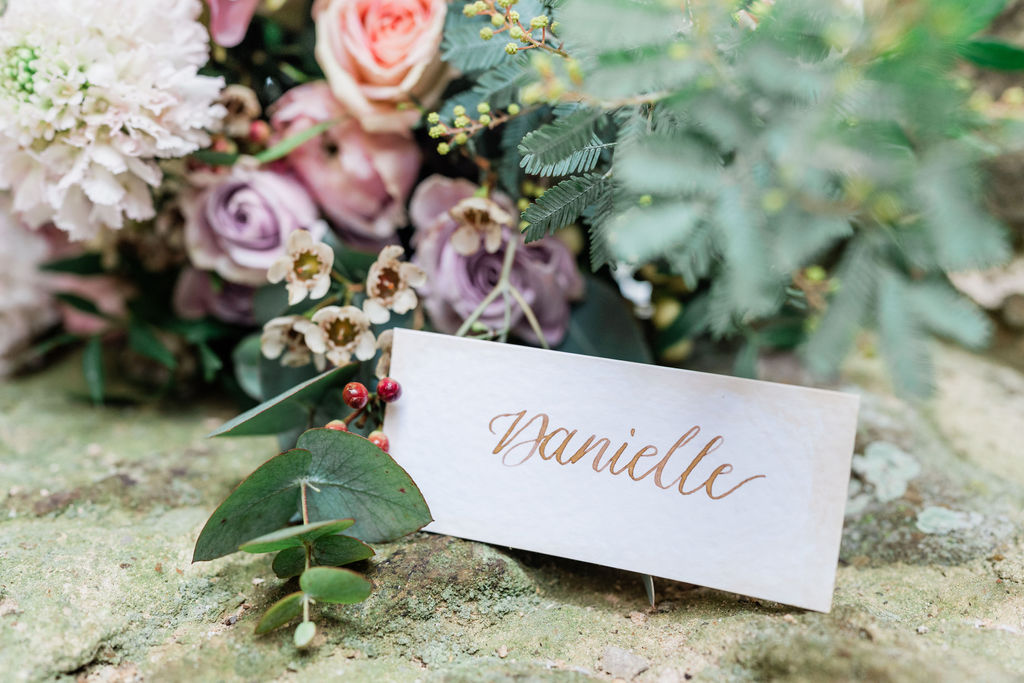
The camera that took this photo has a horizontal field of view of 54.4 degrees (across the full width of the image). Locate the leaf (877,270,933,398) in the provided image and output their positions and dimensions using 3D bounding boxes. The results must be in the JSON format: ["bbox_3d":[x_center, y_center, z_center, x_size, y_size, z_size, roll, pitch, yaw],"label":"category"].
[{"bbox_3d":[0.089,-0.002,0.225,0.011,0.029,0.005,-11,6,0],"label":"leaf"}]

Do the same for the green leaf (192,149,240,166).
[{"bbox_3d":[-0.099,-0.061,0.330,0.019,0.006,0.009,-4,22,-11],"label":"green leaf"}]

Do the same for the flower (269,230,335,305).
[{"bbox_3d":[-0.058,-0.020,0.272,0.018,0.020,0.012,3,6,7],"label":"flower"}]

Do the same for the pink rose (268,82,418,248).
[{"bbox_3d":[-0.053,-0.057,0.320,0.049,0.053,0.047,-1,19,-3],"label":"pink rose"}]

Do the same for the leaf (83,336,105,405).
[{"bbox_3d":[-0.156,0.011,0.370,0.008,0.026,0.007,-7,22,-17],"label":"leaf"}]

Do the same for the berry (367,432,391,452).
[{"bbox_3d":[-0.036,0.027,0.270,0.007,0.007,0.007,0,22,0],"label":"berry"}]

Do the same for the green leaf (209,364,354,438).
[{"bbox_3d":[-0.064,0.017,0.279,0.042,0.013,0.023,-19,12,-12],"label":"green leaf"}]

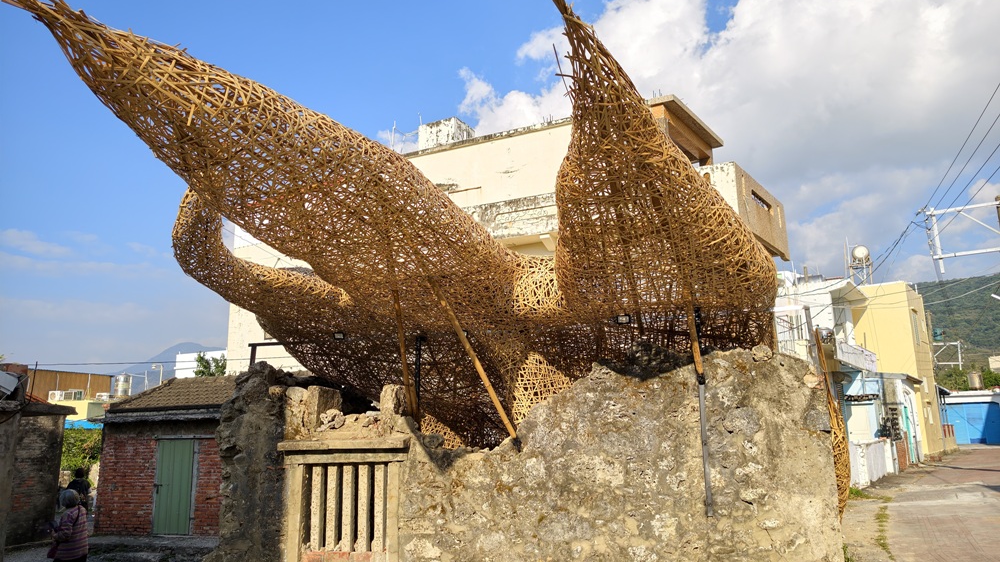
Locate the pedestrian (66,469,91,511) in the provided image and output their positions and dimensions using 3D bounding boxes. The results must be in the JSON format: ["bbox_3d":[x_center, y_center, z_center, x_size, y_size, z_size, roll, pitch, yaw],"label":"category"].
[{"bbox_3d":[-7.990,4.364,13.039,0.500,1.620,0.320,0,-11,-6],"label":"pedestrian"}]

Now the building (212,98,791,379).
[{"bbox_3d":[-0.559,0.939,21.725,17.000,10.200,4.800,-7,-13,28],"label":"building"}]

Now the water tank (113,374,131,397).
[{"bbox_3d":[-22.052,6.075,40.500,0.900,1.300,0.900,-1,-11,0],"label":"water tank"}]

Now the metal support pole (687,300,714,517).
[{"bbox_3d":[1.799,1.118,6.135,0.080,1.840,0.080,-1,-11,0],"label":"metal support pole"}]

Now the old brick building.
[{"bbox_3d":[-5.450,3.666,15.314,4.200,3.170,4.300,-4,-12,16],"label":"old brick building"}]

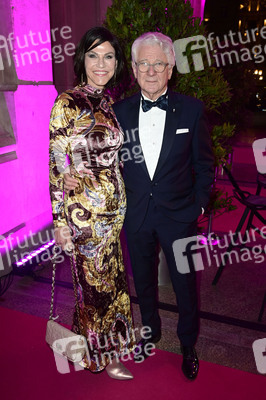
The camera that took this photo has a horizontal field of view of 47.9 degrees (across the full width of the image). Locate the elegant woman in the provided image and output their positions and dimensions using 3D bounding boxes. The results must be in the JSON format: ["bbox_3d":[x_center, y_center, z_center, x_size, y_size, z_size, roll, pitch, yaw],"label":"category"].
[{"bbox_3d":[-0.171,0.086,1.526,0.460,1.742,0.360,-9,17,-32],"label":"elegant woman"}]

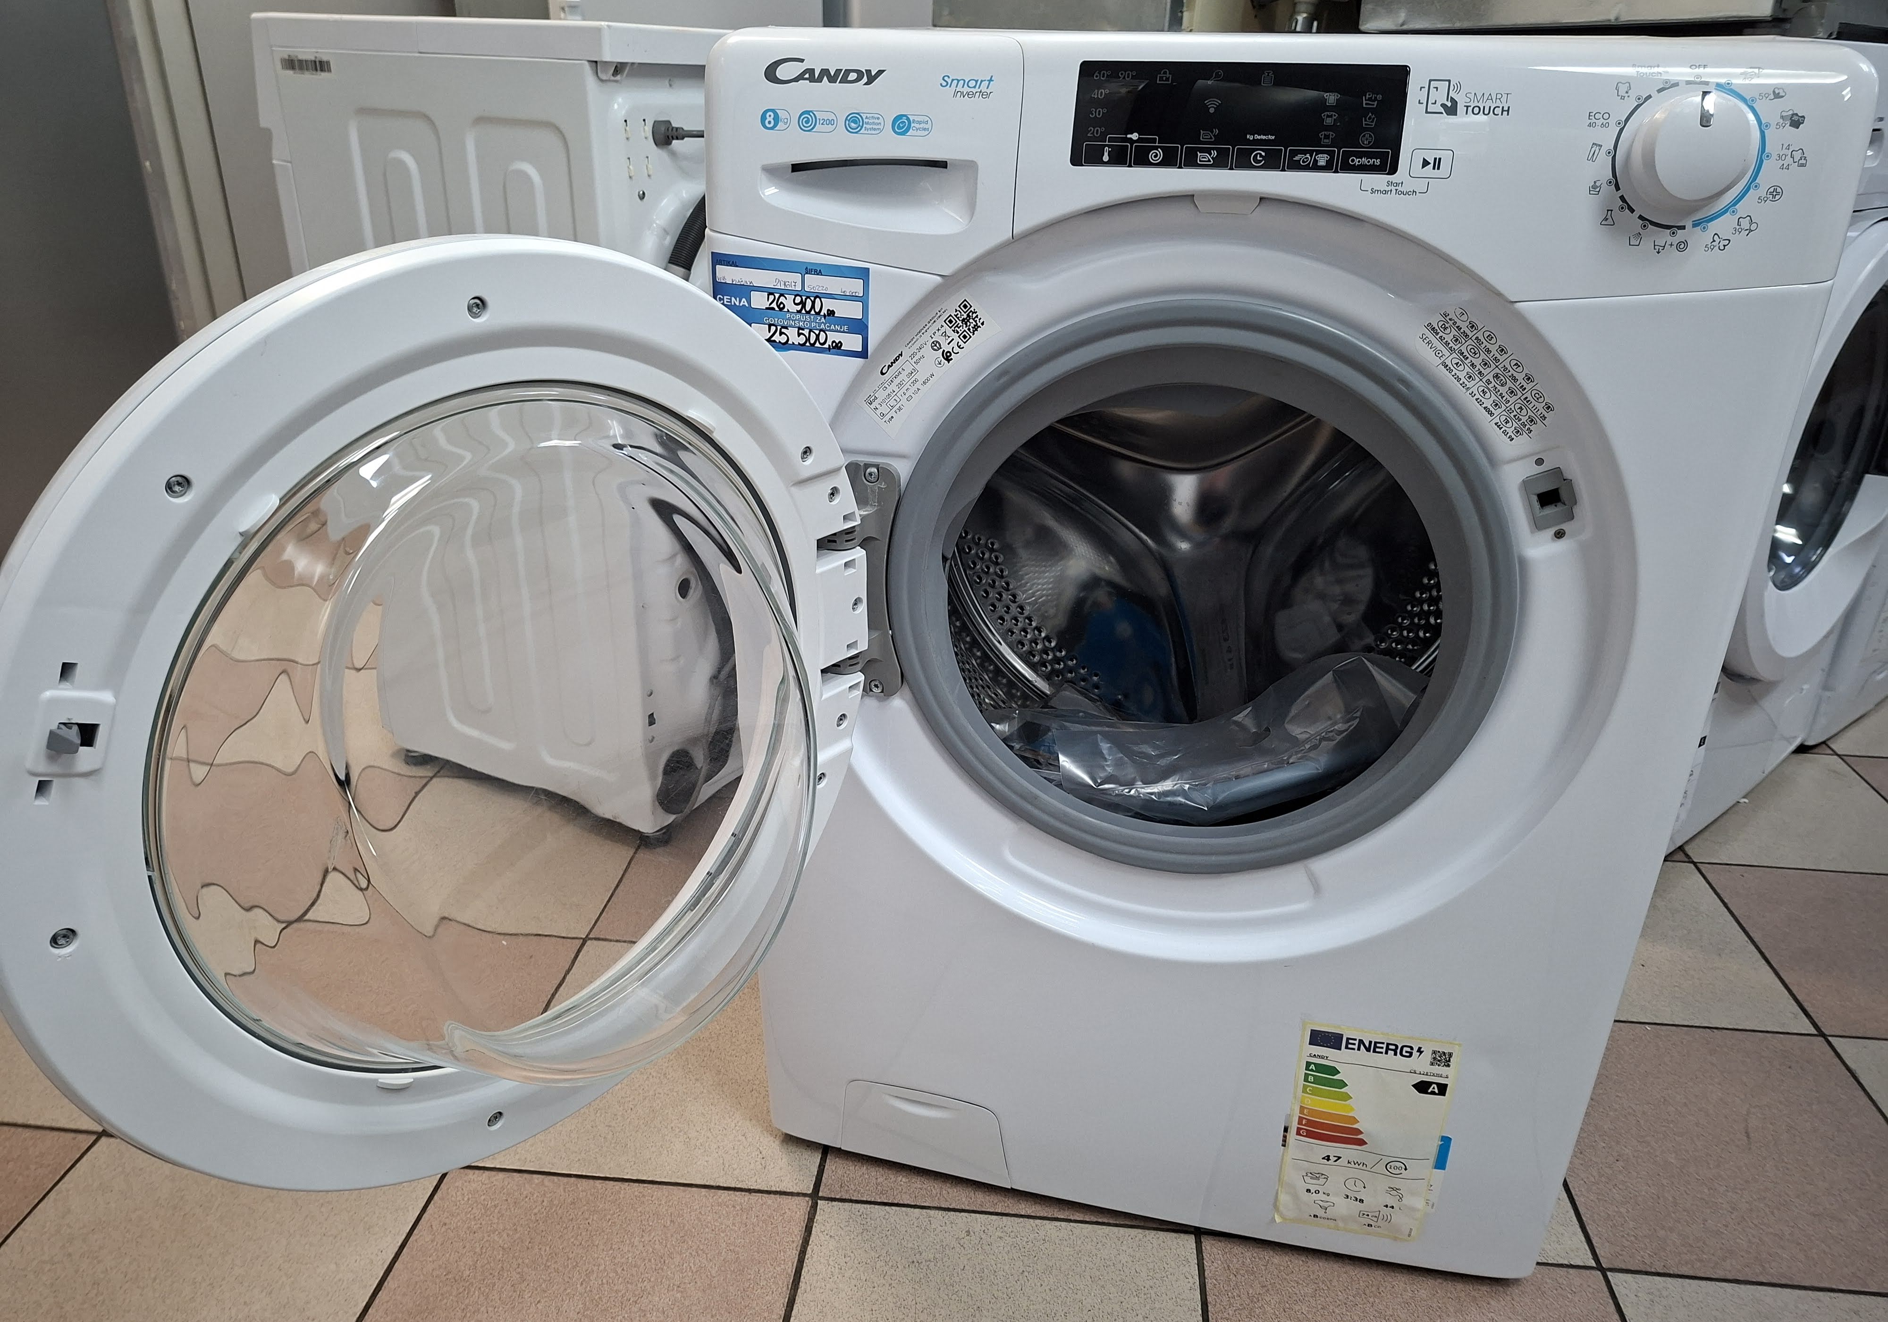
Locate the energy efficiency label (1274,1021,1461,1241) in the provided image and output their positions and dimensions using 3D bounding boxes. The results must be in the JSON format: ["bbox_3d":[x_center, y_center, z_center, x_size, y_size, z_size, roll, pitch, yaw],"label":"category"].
[{"bbox_3d":[0.302,0.344,0.907,0.100,0.190,0.002,6,25,12],"label":"energy efficiency label"}]

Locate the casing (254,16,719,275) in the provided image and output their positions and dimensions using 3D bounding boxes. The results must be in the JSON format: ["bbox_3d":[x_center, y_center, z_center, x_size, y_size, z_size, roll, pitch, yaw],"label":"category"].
[{"bbox_3d":[-0.394,-0.316,1.615,0.430,0.850,0.600,11,26,21],"label":"casing"}]

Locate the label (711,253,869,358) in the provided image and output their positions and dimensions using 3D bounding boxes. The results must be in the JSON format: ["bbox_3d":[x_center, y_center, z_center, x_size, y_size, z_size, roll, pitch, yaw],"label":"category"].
[{"bbox_3d":[-0.094,-0.216,0.763,0.100,0.053,0.002,6,25,12],"label":"label"}]

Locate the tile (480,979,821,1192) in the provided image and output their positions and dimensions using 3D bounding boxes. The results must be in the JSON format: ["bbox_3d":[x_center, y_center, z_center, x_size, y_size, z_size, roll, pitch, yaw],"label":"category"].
[{"bbox_3d":[-0.238,0.364,1.153,0.300,0.009,0.300,3,24,5],"label":"tile"}]

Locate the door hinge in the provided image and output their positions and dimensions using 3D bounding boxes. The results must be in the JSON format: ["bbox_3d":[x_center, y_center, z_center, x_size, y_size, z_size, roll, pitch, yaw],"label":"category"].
[{"bbox_3d":[-0.053,-0.054,0.825,0.050,0.163,0.035,6,25,12],"label":"door hinge"}]

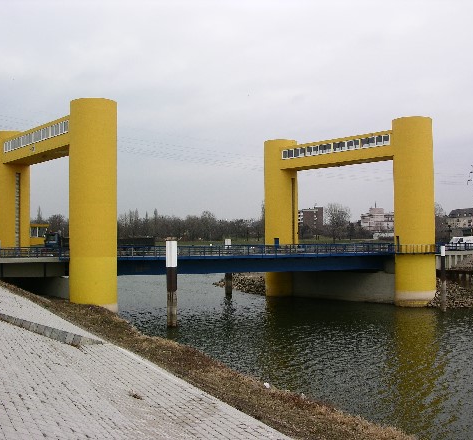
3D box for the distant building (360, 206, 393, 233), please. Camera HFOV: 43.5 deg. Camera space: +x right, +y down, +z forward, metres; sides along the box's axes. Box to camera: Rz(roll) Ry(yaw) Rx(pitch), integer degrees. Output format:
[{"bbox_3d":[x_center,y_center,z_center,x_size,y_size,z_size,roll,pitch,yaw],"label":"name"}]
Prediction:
[{"bbox_3d":[96.234,1.877,405.000,27.000,22.860,18.000,-1,-2,14],"label":"distant building"}]

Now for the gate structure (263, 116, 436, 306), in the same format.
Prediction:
[{"bbox_3d":[14.350,-0.549,80.965,4.800,22.790,26.560,2,-3,-44],"label":"gate structure"}]

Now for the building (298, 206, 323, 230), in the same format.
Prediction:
[{"bbox_3d":[52.283,2.328,425.000,19.000,23.990,17.000,-1,-2,6],"label":"building"}]

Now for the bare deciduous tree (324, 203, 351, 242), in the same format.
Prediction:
[{"bbox_3d":[32.339,1.041,190.000,9.000,12.970,9.000,-1,-2,0],"label":"bare deciduous tree"}]

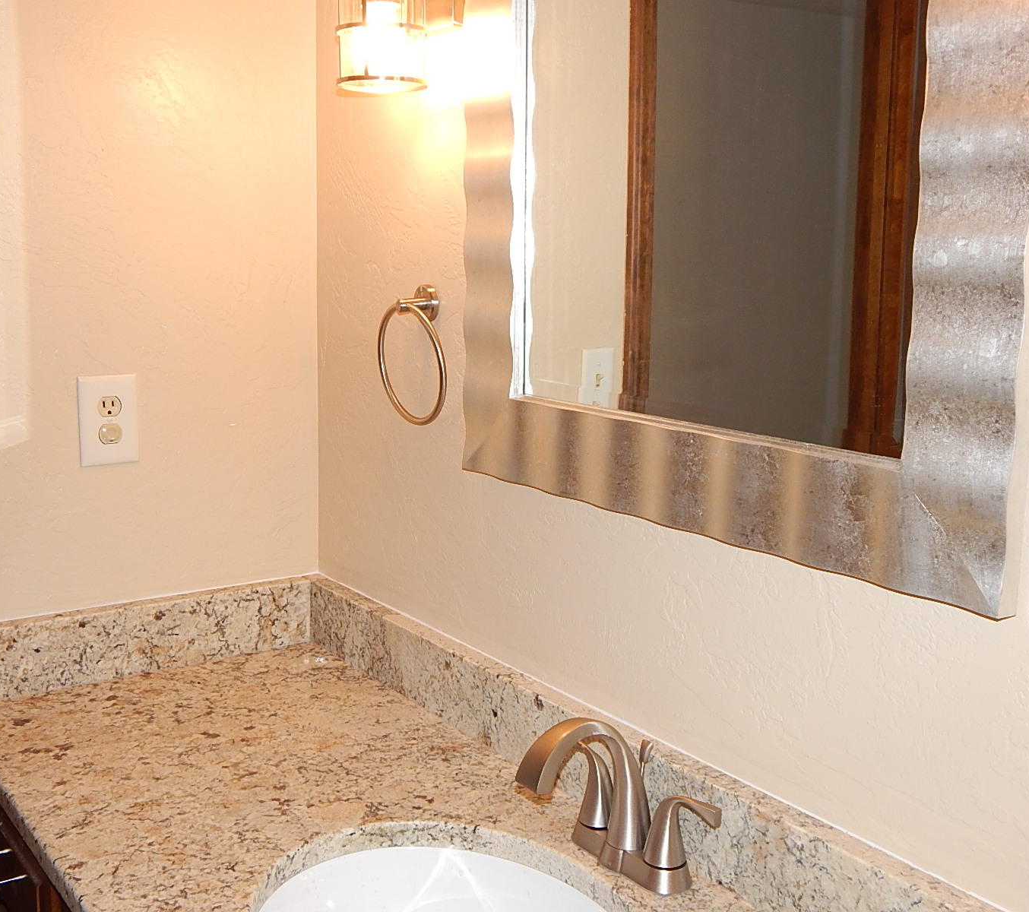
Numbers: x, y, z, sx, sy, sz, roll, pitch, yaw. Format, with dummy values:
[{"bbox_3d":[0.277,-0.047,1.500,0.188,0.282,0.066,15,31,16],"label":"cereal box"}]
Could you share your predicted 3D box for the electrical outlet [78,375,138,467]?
[{"bbox_3d":[-0.557,-0.049,1.646,0.079,0.124,0.009,-5,12,-36],"label":"electrical outlet"}]

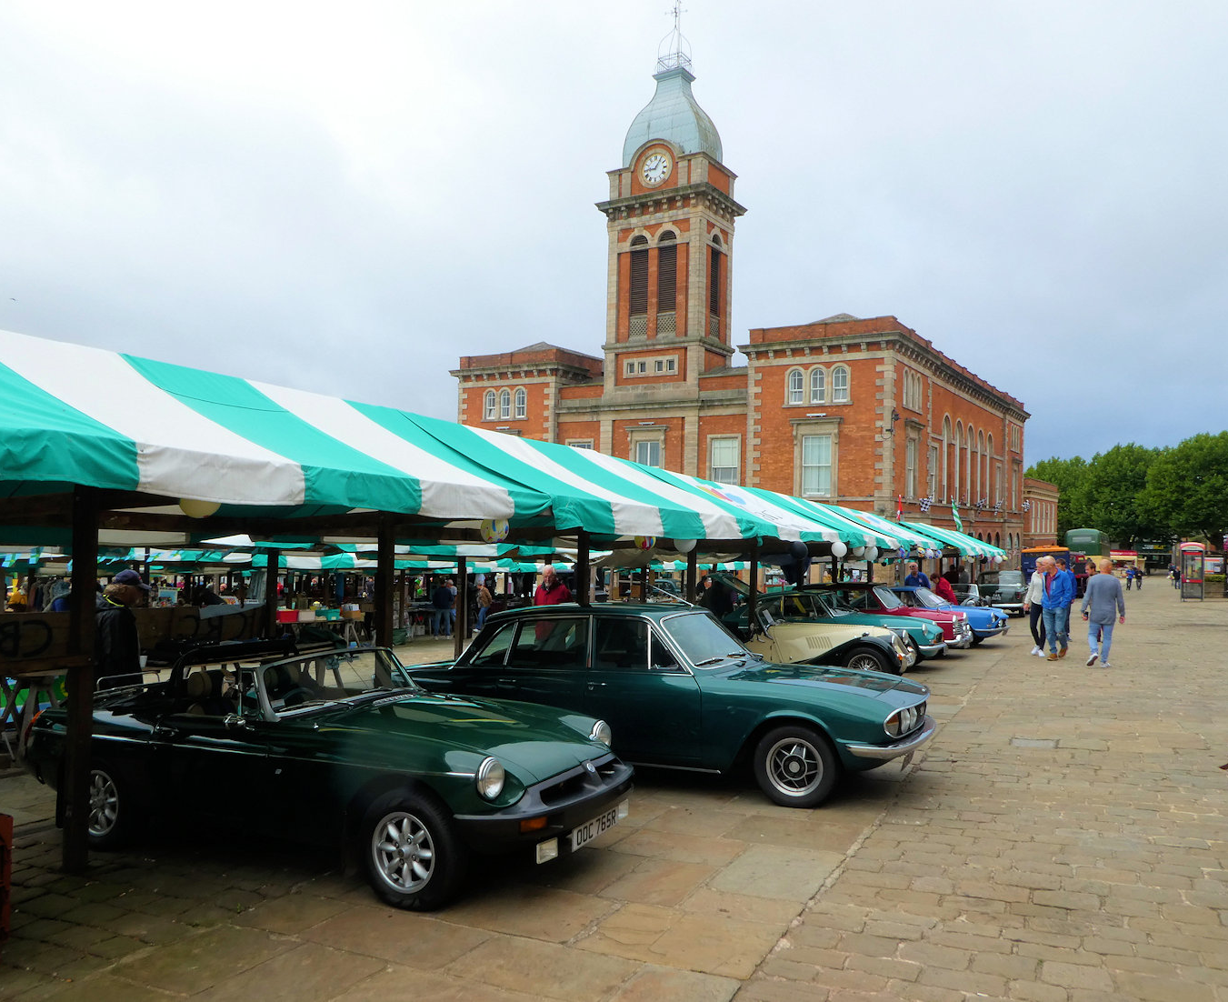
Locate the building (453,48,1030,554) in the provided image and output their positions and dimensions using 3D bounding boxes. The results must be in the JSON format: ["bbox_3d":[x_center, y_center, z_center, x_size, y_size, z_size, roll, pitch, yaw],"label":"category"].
[{"bbox_3d":[13.982,-12.063,77.139,32.000,36.000,43.500,1,-1,33],"label":"building"}]

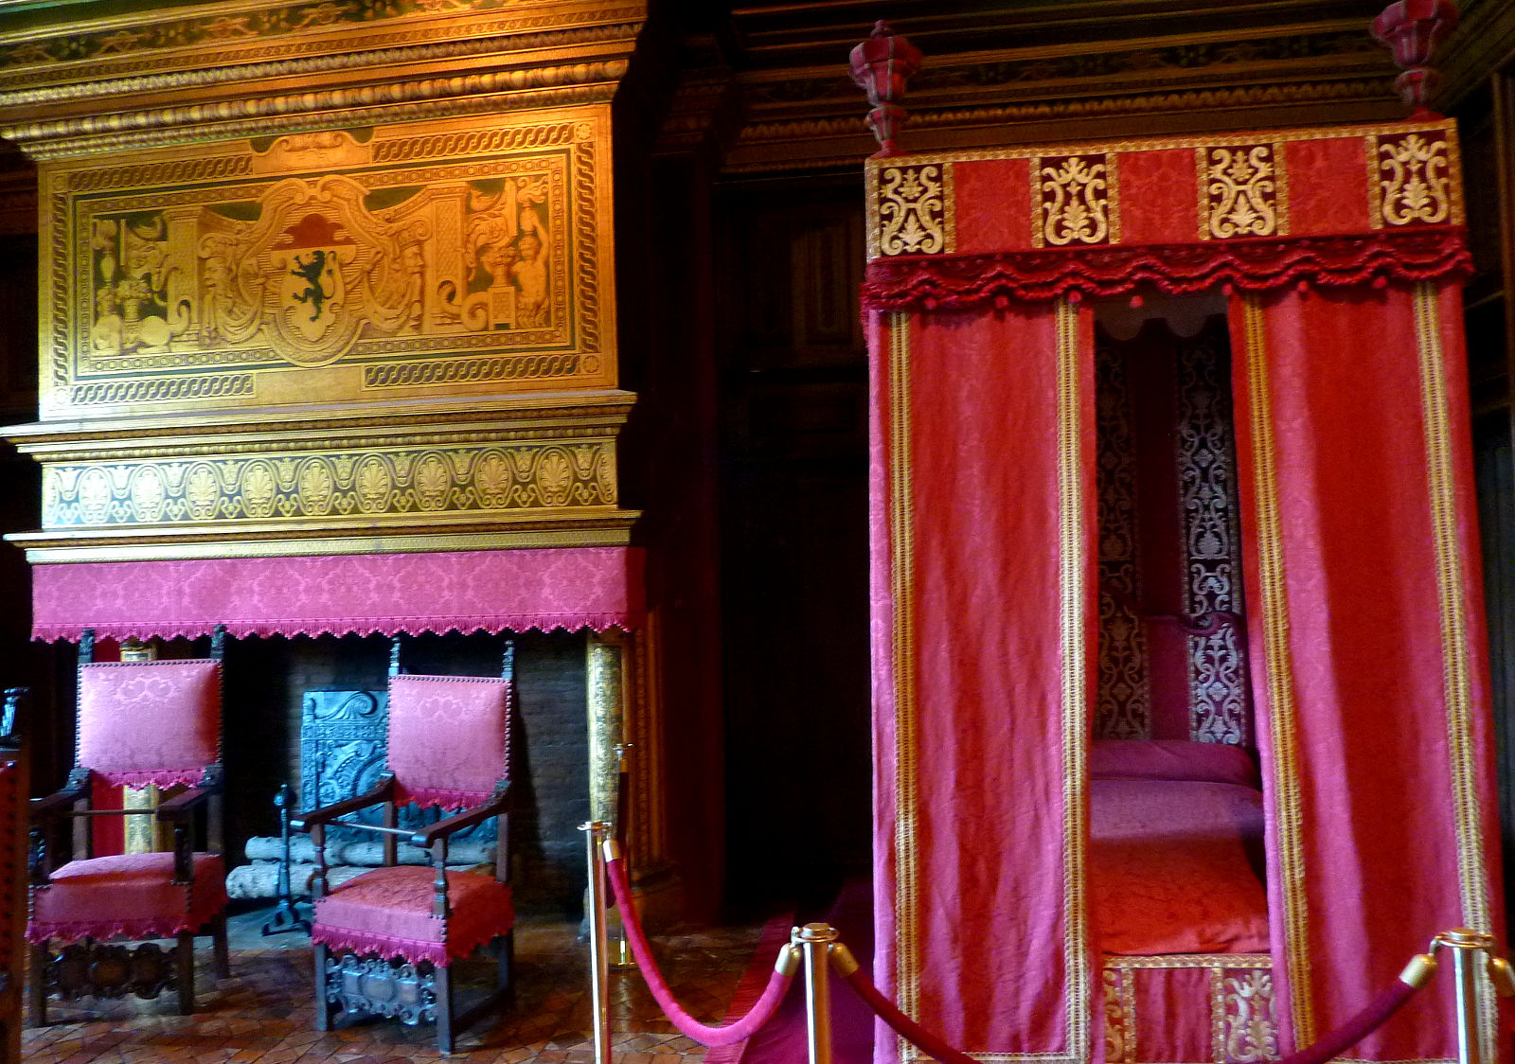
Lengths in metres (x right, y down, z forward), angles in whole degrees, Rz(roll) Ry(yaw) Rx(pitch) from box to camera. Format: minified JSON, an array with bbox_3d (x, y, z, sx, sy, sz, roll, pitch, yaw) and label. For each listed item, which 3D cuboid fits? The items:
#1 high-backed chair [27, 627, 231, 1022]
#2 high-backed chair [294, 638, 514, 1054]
[{"bbox_3d":[-2.446,1.116,4.261,0.600,1.410,0.530,-1,-2,-7],"label":"high-backed chair"},{"bbox_3d":[-1.312,1.132,4.118,0.610,1.400,0.540,-3,-2,23],"label":"high-backed chair"}]

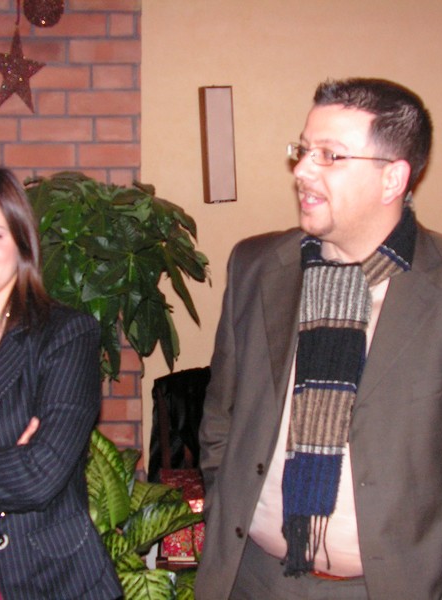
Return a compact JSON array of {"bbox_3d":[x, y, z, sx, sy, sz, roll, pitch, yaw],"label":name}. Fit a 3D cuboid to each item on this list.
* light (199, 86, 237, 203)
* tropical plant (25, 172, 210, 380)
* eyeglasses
[{"bbox_3d":[-0.009,-0.526,2.824,0.096,0.383,0.080,-4,5,-13],"label":"light"},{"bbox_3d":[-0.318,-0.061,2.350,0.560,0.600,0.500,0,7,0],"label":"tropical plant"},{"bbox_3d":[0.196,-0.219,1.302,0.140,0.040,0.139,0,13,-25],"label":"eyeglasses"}]

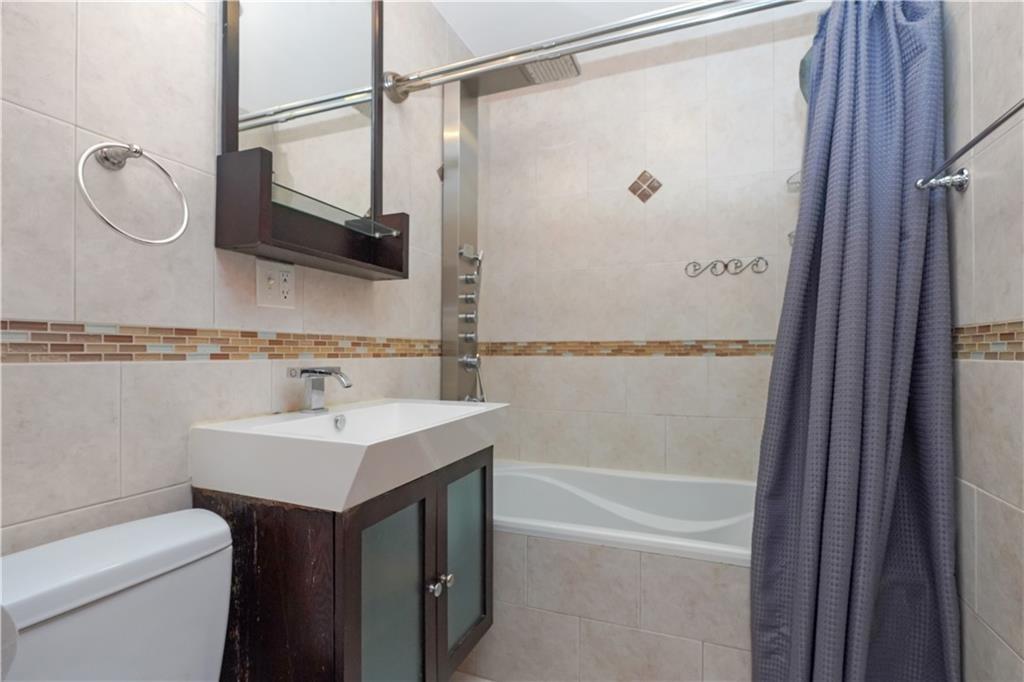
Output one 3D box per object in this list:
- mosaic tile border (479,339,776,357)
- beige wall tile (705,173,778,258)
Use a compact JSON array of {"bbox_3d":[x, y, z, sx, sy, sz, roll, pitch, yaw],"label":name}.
[{"bbox_3d":[0.524,0.035,2.055,1.508,0.068,0.012,0,-1,20],"label":"mosaic tile border"},{"bbox_3d":[0.960,-0.519,1.908,0.252,0.339,0.012,0,-1,20],"label":"beige wall tile"}]

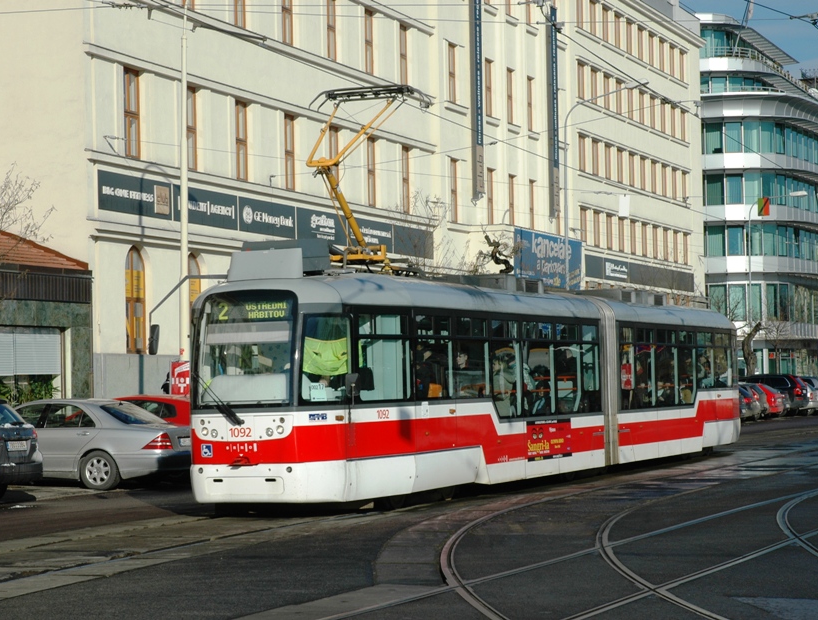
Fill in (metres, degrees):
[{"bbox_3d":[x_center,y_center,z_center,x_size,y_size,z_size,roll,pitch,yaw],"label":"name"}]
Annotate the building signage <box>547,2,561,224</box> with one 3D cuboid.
[{"bbox_3d":[6.799,-9.279,93.806,0.200,9.664,0.950,-2,-2,22],"label":"building signage"}]

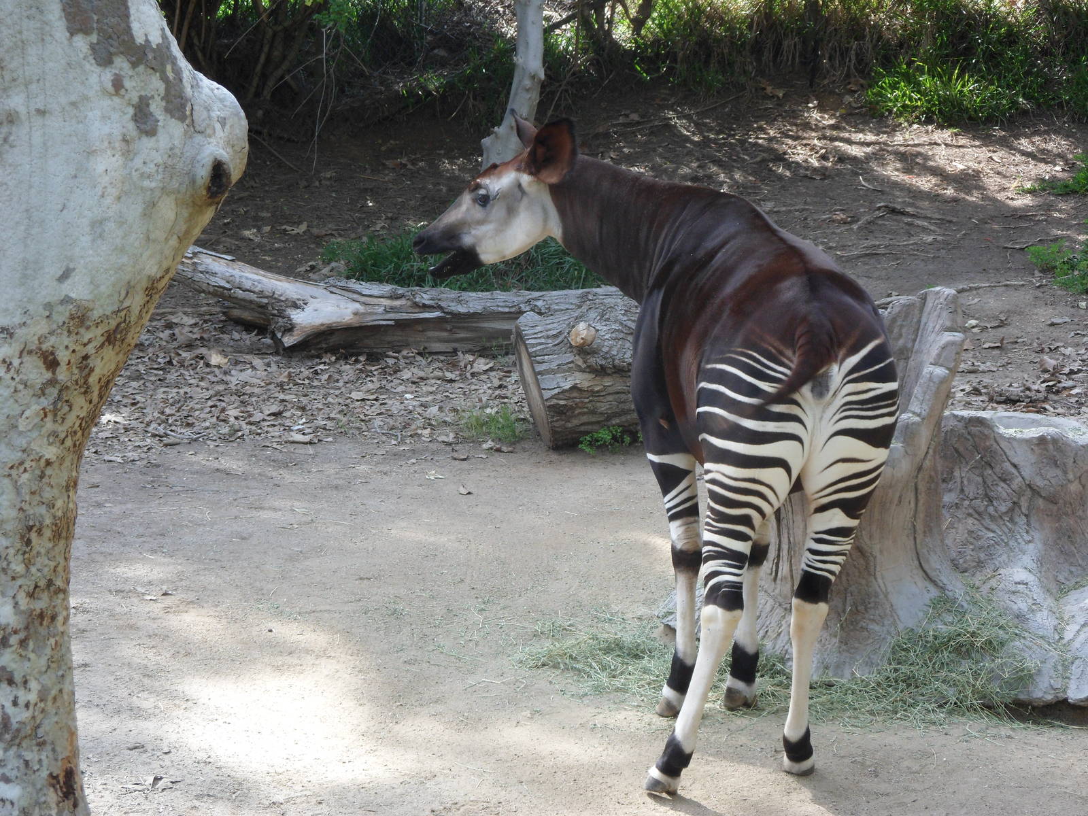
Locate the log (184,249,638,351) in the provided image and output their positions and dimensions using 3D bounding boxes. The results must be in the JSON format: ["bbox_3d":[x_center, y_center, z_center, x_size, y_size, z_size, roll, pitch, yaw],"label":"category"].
[{"bbox_3d":[-0.822,-0.601,18.600,2.850,0.500,0.550,0,6,4],"label":"log"}]

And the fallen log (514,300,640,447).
[{"bbox_3d":[0.348,-0.167,16.400,0.950,0.660,0.660,-1,6,-9],"label":"fallen log"}]

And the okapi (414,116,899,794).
[{"bbox_3d":[0.326,0.076,9.770,1.038,1.830,1.722,-2,6,-16],"label":"okapi"}]

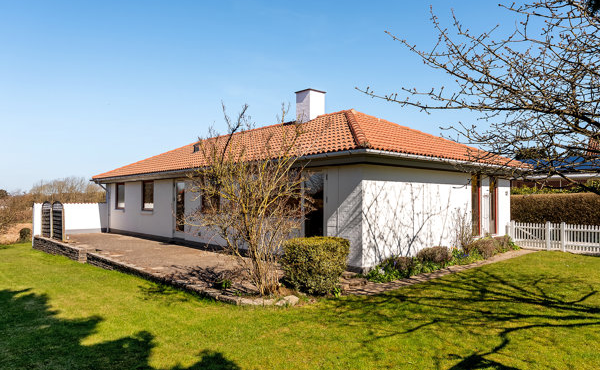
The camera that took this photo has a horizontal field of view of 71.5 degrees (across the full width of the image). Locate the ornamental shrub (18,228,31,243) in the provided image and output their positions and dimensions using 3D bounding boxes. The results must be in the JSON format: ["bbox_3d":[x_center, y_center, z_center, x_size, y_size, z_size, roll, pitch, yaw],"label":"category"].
[{"bbox_3d":[-14.425,2.629,21.828,0.592,0.818,0.592,1,-2,-33],"label":"ornamental shrub"}]

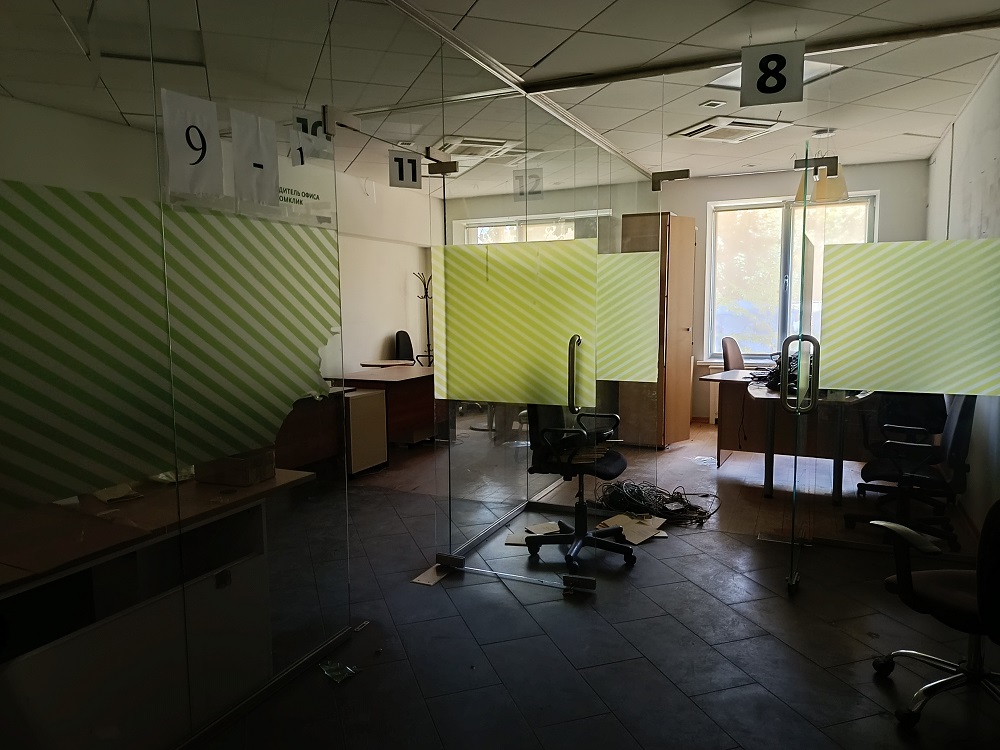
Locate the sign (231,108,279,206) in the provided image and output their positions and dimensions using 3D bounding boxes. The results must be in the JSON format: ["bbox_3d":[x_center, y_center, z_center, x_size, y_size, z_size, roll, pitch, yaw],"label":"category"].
[{"bbox_3d":[-0.848,-0.751,2.412,0.010,0.302,0.212,2,7,25],"label":"sign"}]

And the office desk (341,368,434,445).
[{"bbox_3d":[-0.993,0.350,6.795,0.830,0.755,1.200,2,7,25],"label":"office desk"}]

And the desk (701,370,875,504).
[{"bbox_3d":[2.418,0.451,5.624,1.600,0.760,1.850,2,7,25],"label":"desk"}]

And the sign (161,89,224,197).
[{"bbox_3d":[-0.959,-0.719,2.174,0.010,0.302,0.212,2,7,25],"label":"sign"}]

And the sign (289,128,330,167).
[{"bbox_3d":[-0.725,-0.860,2.671,0.010,0.150,0.225,2,7,25],"label":"sign"}]

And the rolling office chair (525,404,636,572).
[{"bbox_3d":[0.461,0.528,3.969,0.620,1.000,0.610,0,6,8],"label":"rolling office chair"}]

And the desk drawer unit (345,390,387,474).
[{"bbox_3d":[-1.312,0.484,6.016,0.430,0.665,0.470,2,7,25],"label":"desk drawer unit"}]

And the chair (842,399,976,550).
[{"bbox_3d":[2.503,0.502,4.205,0.630,0.970,0.610,5,8,39],"label":"chair"}]

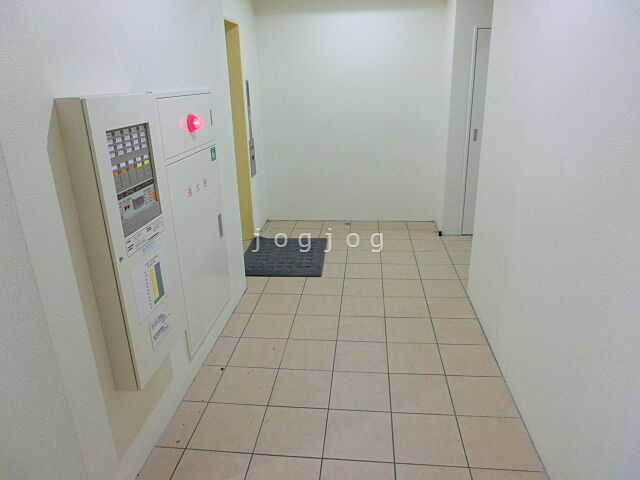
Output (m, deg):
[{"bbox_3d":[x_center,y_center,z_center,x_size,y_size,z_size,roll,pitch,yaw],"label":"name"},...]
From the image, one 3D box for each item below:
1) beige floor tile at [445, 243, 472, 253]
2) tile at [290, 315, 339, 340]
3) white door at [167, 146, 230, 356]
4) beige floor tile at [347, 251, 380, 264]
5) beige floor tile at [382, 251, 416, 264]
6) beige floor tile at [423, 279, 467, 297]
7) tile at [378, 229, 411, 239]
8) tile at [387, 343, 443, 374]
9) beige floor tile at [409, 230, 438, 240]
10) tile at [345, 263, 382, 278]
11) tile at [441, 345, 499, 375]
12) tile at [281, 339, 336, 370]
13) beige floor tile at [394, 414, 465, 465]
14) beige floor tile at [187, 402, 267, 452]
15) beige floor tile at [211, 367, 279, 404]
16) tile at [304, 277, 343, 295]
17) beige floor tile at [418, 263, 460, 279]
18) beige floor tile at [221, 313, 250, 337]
[{"bbox_3d":[1.313,0.060,4.145,0.290,0.010,0.298,0,20,6],"label":"beige floor tile"},{"bbox_3d":[-0.031,0.565,2.868,0.296,0.010,0.296,0,20,6],"label":"tile"},{"bbox_3d":[-0.668,0.031,2.529,0.030,1.028,0.713,0,20,6],"label":"white door"},{"bbox_3d":[0.391,0.155,3.959,0.298,0.010,0.298,1,20,6],"label":"beige floor tile"},{"bbox_3d":[0.691,0.159,3.929,0.298,0.010,0.298,0,20,6],"label":"beige floor tile"},{"bbox_3d":[0.940,0.374,3.386,0.300,0.012,0.300,0,20,6],"label":"beige floor tile"},{"bbox_3d":[0.751,-0.048,4.487,0.298,0.010,0.298,1,20,6],"label":"tile"},{"bbox_3d":[0.535,0.674,2.529,0.298,0.010,0.298,0,20,6],"label":"tile"},{"bbox_3d":[1.062,-0.045,4.513,0.300,0.010,0.300,1,20,6],"label":"beige floor tile"},{"bbox_3d":[0.361,0.260,3.682,0.298,0.010,0.298,0,20,6],"label":"tile"},{"bbox_3d":[0.830,0.675,2.495,0.291,0.010,0.297,0,20,6],"label":"tile"},{"bbox_3d":[-0.061,0.676,2.622,0.300,0.010,0.300,1,20,6],"label":"tile"},{"bbox_3d":[0.473,0.879,1.964,0.296,0.010,0.296,0,20,6],"label":"beige floor tile"},{"bbox_3d":[-0.426,0.882,2.086,0.300,0.010,0.300,1,20,6],"label":"beige floor tile"},{"bbox_3d":[-0.392,0.777,2.362,0.299,0.010,0.299,0,20,6],"label":"beige floor tile"},{"bbox_3d":[0.033,0.366,3.457,0.299,0.010,0.299,0,20,6],"label":"tile"},{"bbox_3d":[0.965,0.270,3.642,0.299,0.010,0.299,0,20,6],"label":"beige floor tile"},{"bbox_3d":[-0.564,0.571,2.969,0.152,0.012,0.300,0,20,6],"label":"beige floor tile"}]

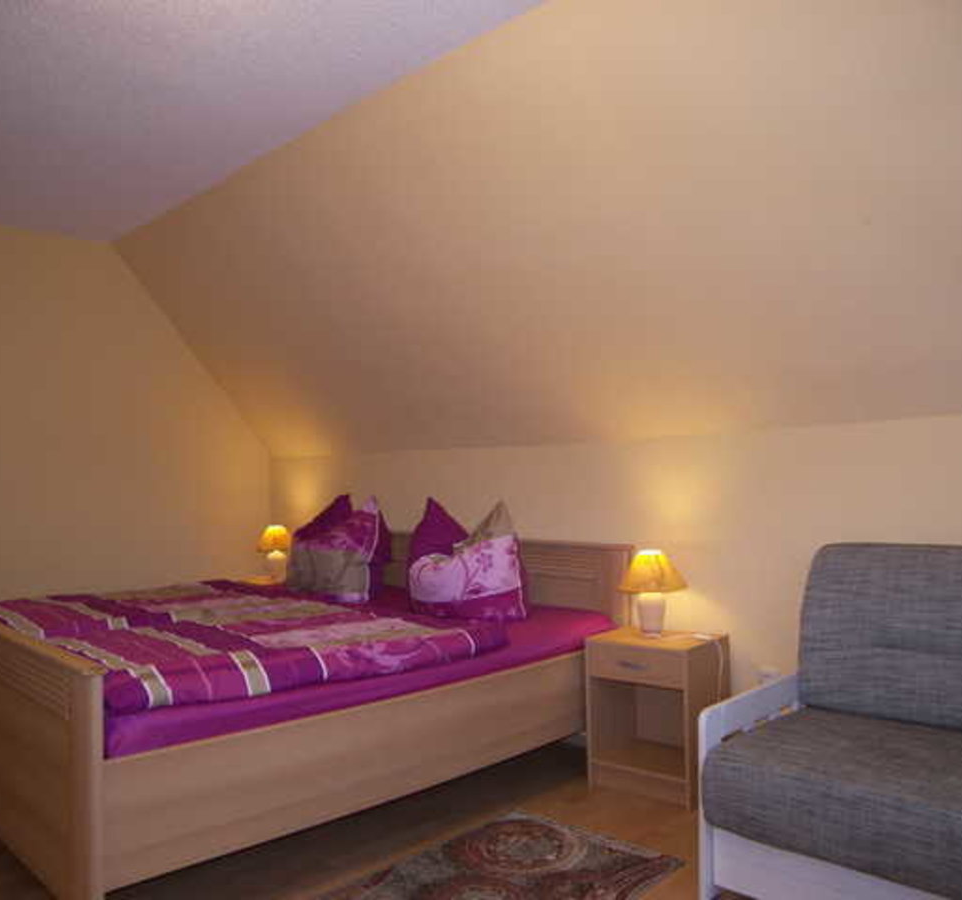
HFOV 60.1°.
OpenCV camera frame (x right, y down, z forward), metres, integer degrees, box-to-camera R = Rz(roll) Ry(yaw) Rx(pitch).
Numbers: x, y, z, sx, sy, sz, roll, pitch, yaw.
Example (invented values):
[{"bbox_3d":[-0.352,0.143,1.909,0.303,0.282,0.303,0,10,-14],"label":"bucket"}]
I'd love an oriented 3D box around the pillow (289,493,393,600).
[{"bbox_3d":[-0.758,0.502,4.422,0.570,0.520,0.240,-3,-4,44],"label":"pillow"}]

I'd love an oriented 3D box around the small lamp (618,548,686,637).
[{"bbox_3d":[0.649,0.543,3.160,0.255,0.335,0.255,0,-3,0],"label":"small lamp"}]

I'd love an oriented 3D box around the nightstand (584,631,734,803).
[{"bbox_3d":[0.671,0.989,3.142,0.398,0.558,0.380,-2,-4,36],"label":"nightstand"}]

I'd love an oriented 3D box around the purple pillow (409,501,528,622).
[{"bbox_3d":[-0.060,0.473,3.732,0.520,0.500,0.220,-2,-4,34],"label":"purple pillow"}]

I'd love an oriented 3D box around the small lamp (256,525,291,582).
[{"bbox_3d":[-1.180,0.600,4.800,0.250,0.325,0.250,-3,-4,44],"label":"small lamp"}]

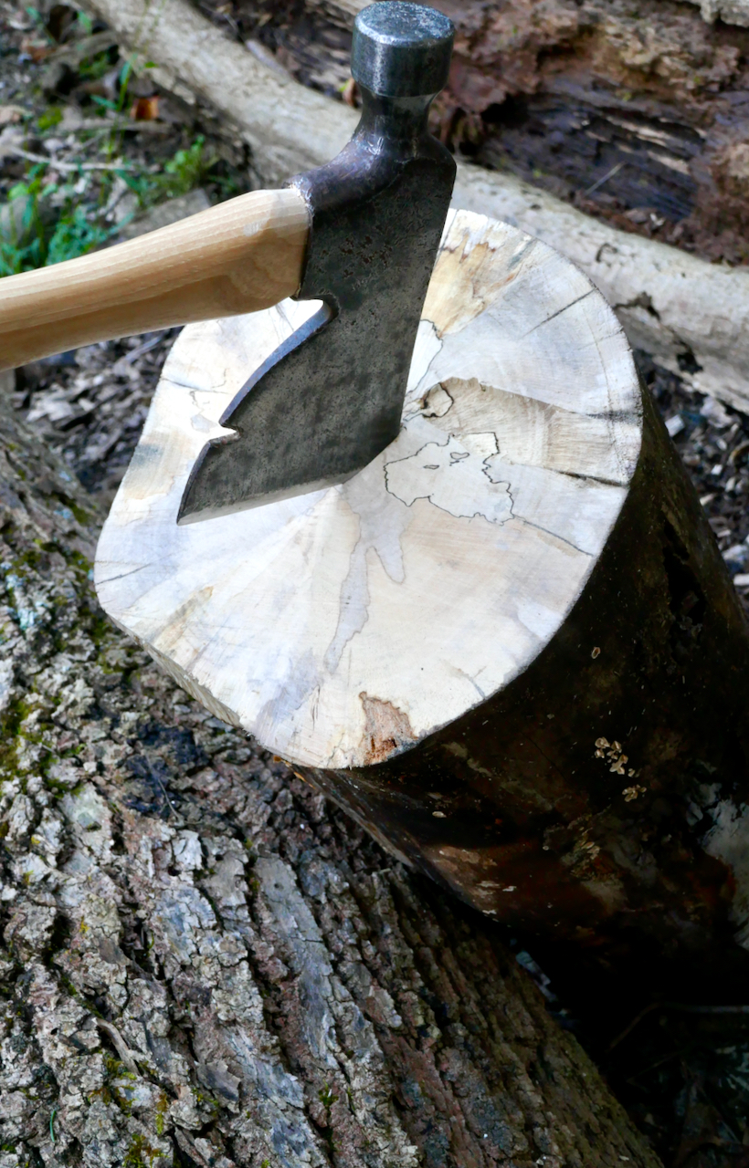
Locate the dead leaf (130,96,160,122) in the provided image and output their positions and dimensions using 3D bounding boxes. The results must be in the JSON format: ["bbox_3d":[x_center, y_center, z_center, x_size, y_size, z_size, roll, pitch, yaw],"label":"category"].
[{"bbox_3d":[-0.241,-0.500,1.570,0.032,0.020,0.026,0,42,0],"label":"dead leaf"}]

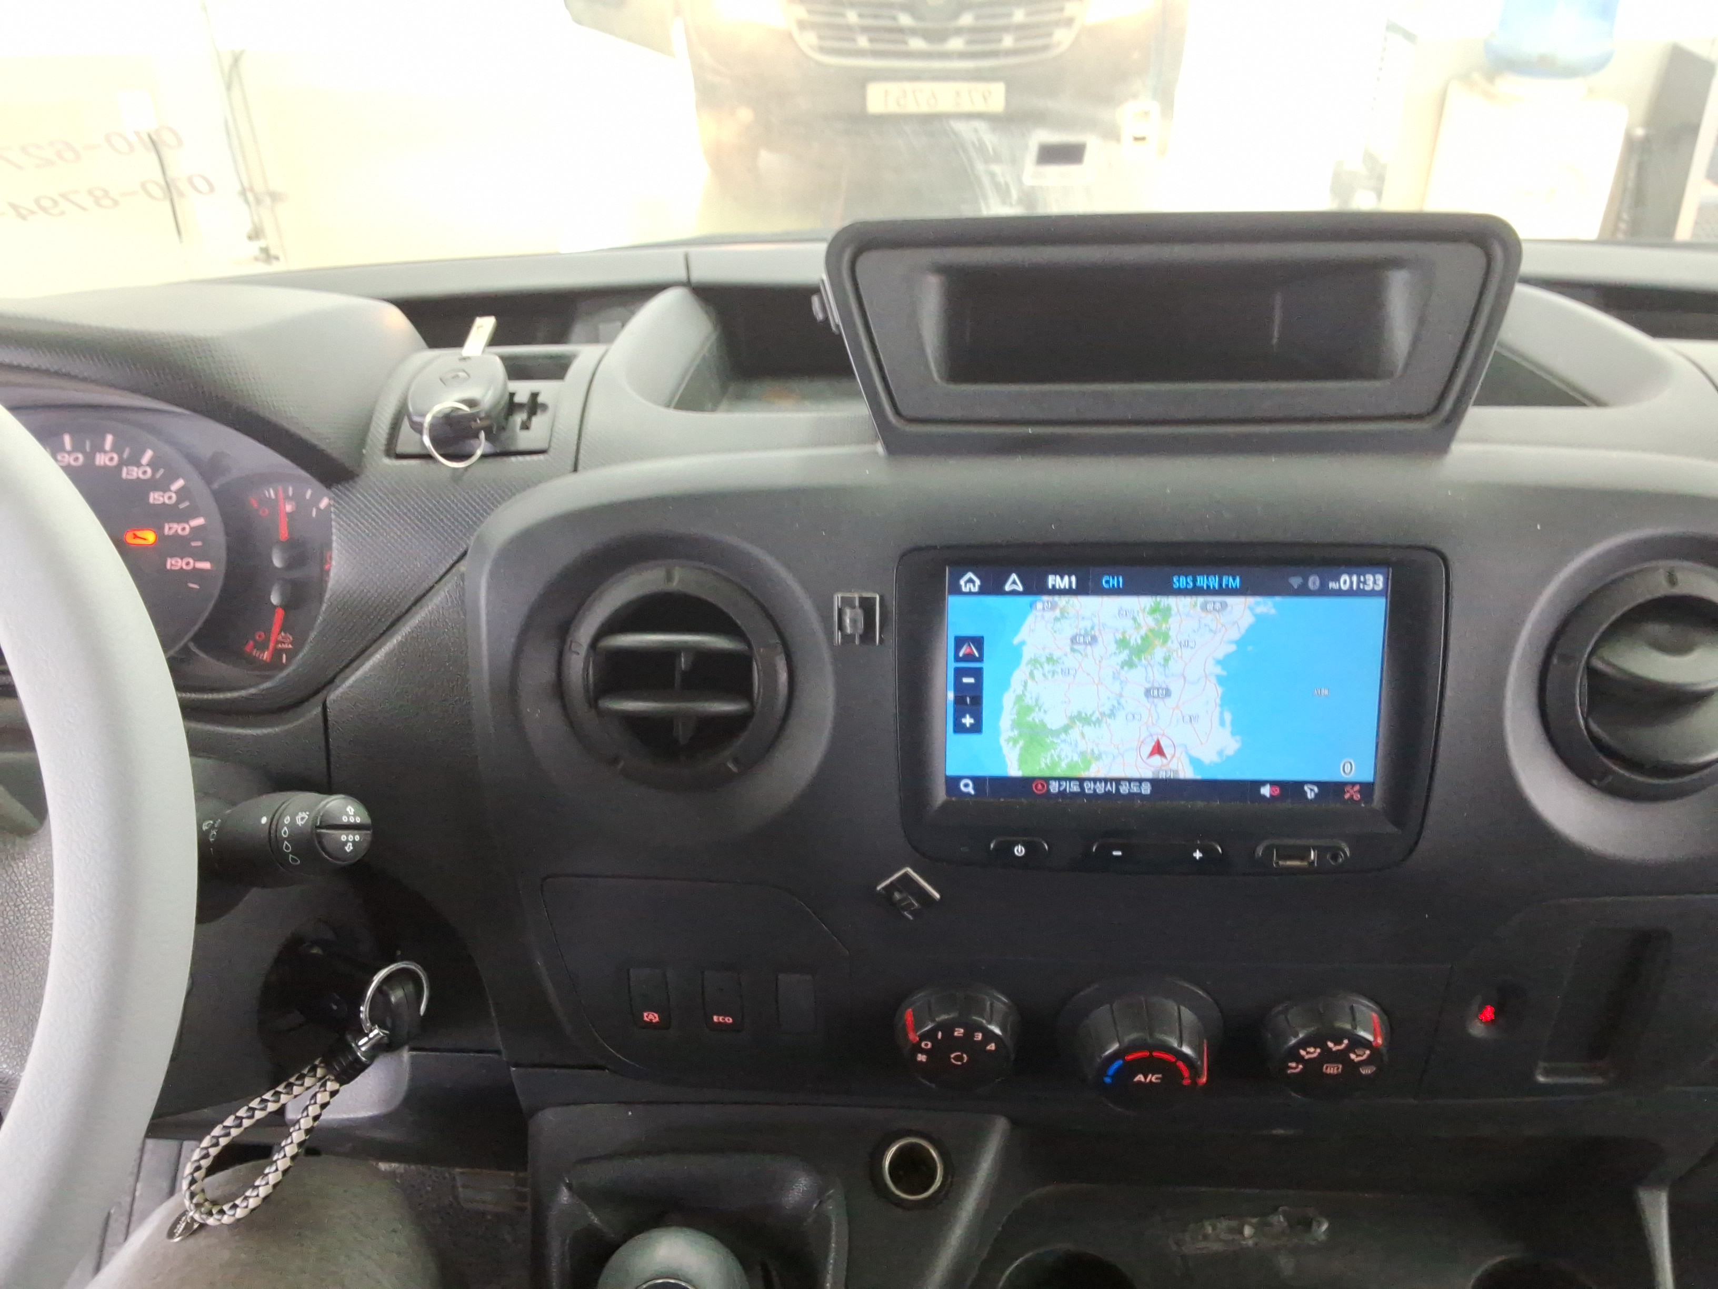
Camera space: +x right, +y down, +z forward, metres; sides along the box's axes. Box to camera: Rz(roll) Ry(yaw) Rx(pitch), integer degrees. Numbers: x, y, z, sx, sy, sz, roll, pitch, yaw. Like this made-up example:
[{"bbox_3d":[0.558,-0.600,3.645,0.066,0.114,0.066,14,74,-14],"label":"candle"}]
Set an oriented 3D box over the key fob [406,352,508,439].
[{"bbox_3d":[-0.167,-0.104,0.580,0.037,0.015,0.052,0,38,2],"label":"key fob"}]

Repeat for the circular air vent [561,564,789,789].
[{"bbox_3d":[-0.066,0.010,0.519,0.083,0.083,0.035,1,8,3],"label":"circular air vent"}]

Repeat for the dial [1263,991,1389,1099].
[{"bbox_3d":[0.175,0.150,0.522,0.045,0.045,0.019,1,26,3],"label":"dial"}]

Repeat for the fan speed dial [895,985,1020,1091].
[{"bbox_3d":[0.037,0.150,0.530,0.045,0.045,0.019,1,26,3],"label":"fan speed dial"}]

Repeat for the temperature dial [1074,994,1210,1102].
[{"bbox_3d":[0.107,0.153,0.525,0.049,0.049,0.023,1,26,3],"label":"temperature dial"}]

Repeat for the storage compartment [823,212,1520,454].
[{"bbox_3d":[0.111,-0.120,0.542,0.241,0.083,0.100,1,12,3],"label":"storage compartment"}]

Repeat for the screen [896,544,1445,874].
[{"bbox_3d":[0.109,0.022,0.502,0.188,0.116,0.025,1,12,3],"label":"screen"}]

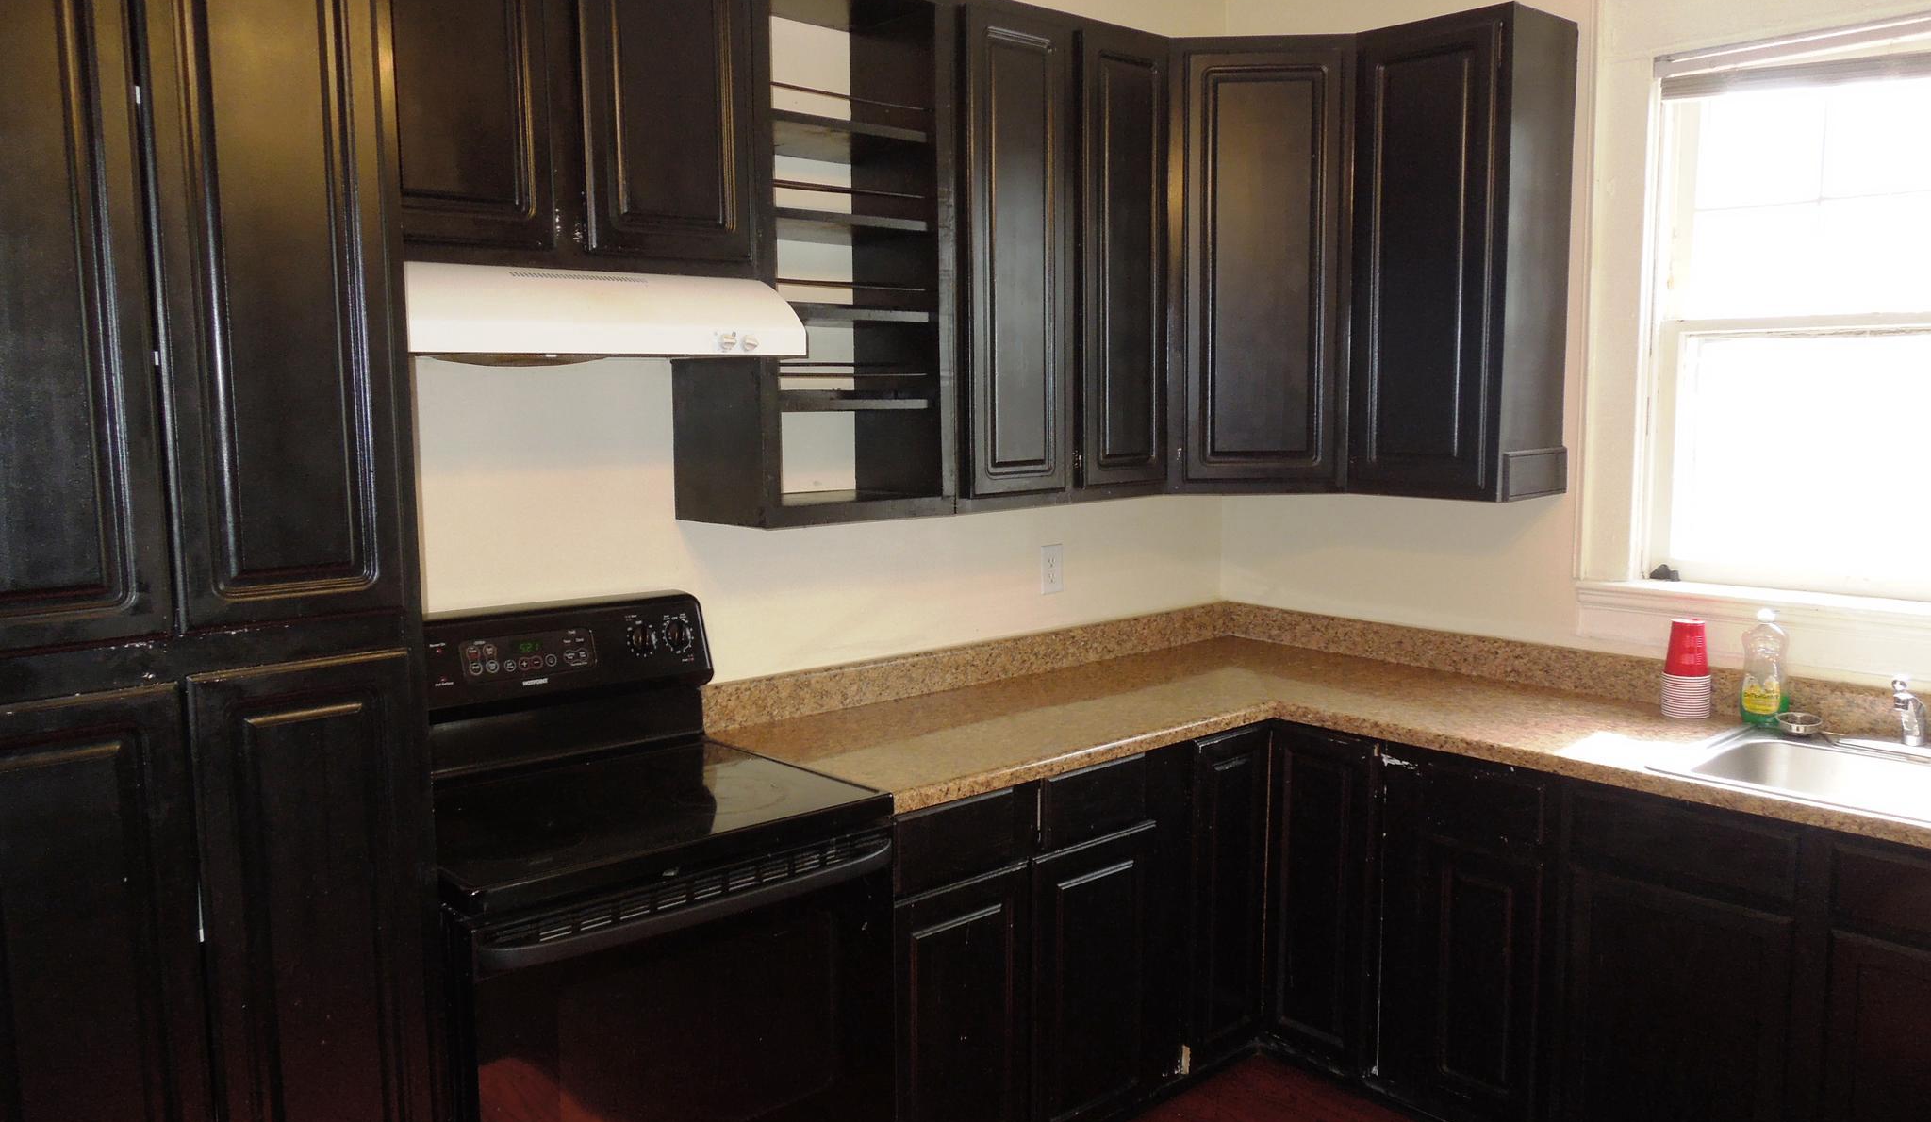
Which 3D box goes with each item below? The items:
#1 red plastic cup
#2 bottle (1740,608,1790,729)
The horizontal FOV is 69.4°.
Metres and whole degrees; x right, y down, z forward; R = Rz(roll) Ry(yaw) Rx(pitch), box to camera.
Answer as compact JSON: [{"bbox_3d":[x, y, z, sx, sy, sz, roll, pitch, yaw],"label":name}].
[{"bbox_3d":[1.556,0.186,3.005,0.098,0.120,0.098,-1,6,0],"label":"red plastic cup"},{"bbox_3d":[1.665,0.221,2.901,0.096,0.247,0.059,5,9,43],"label":"bottle"}]

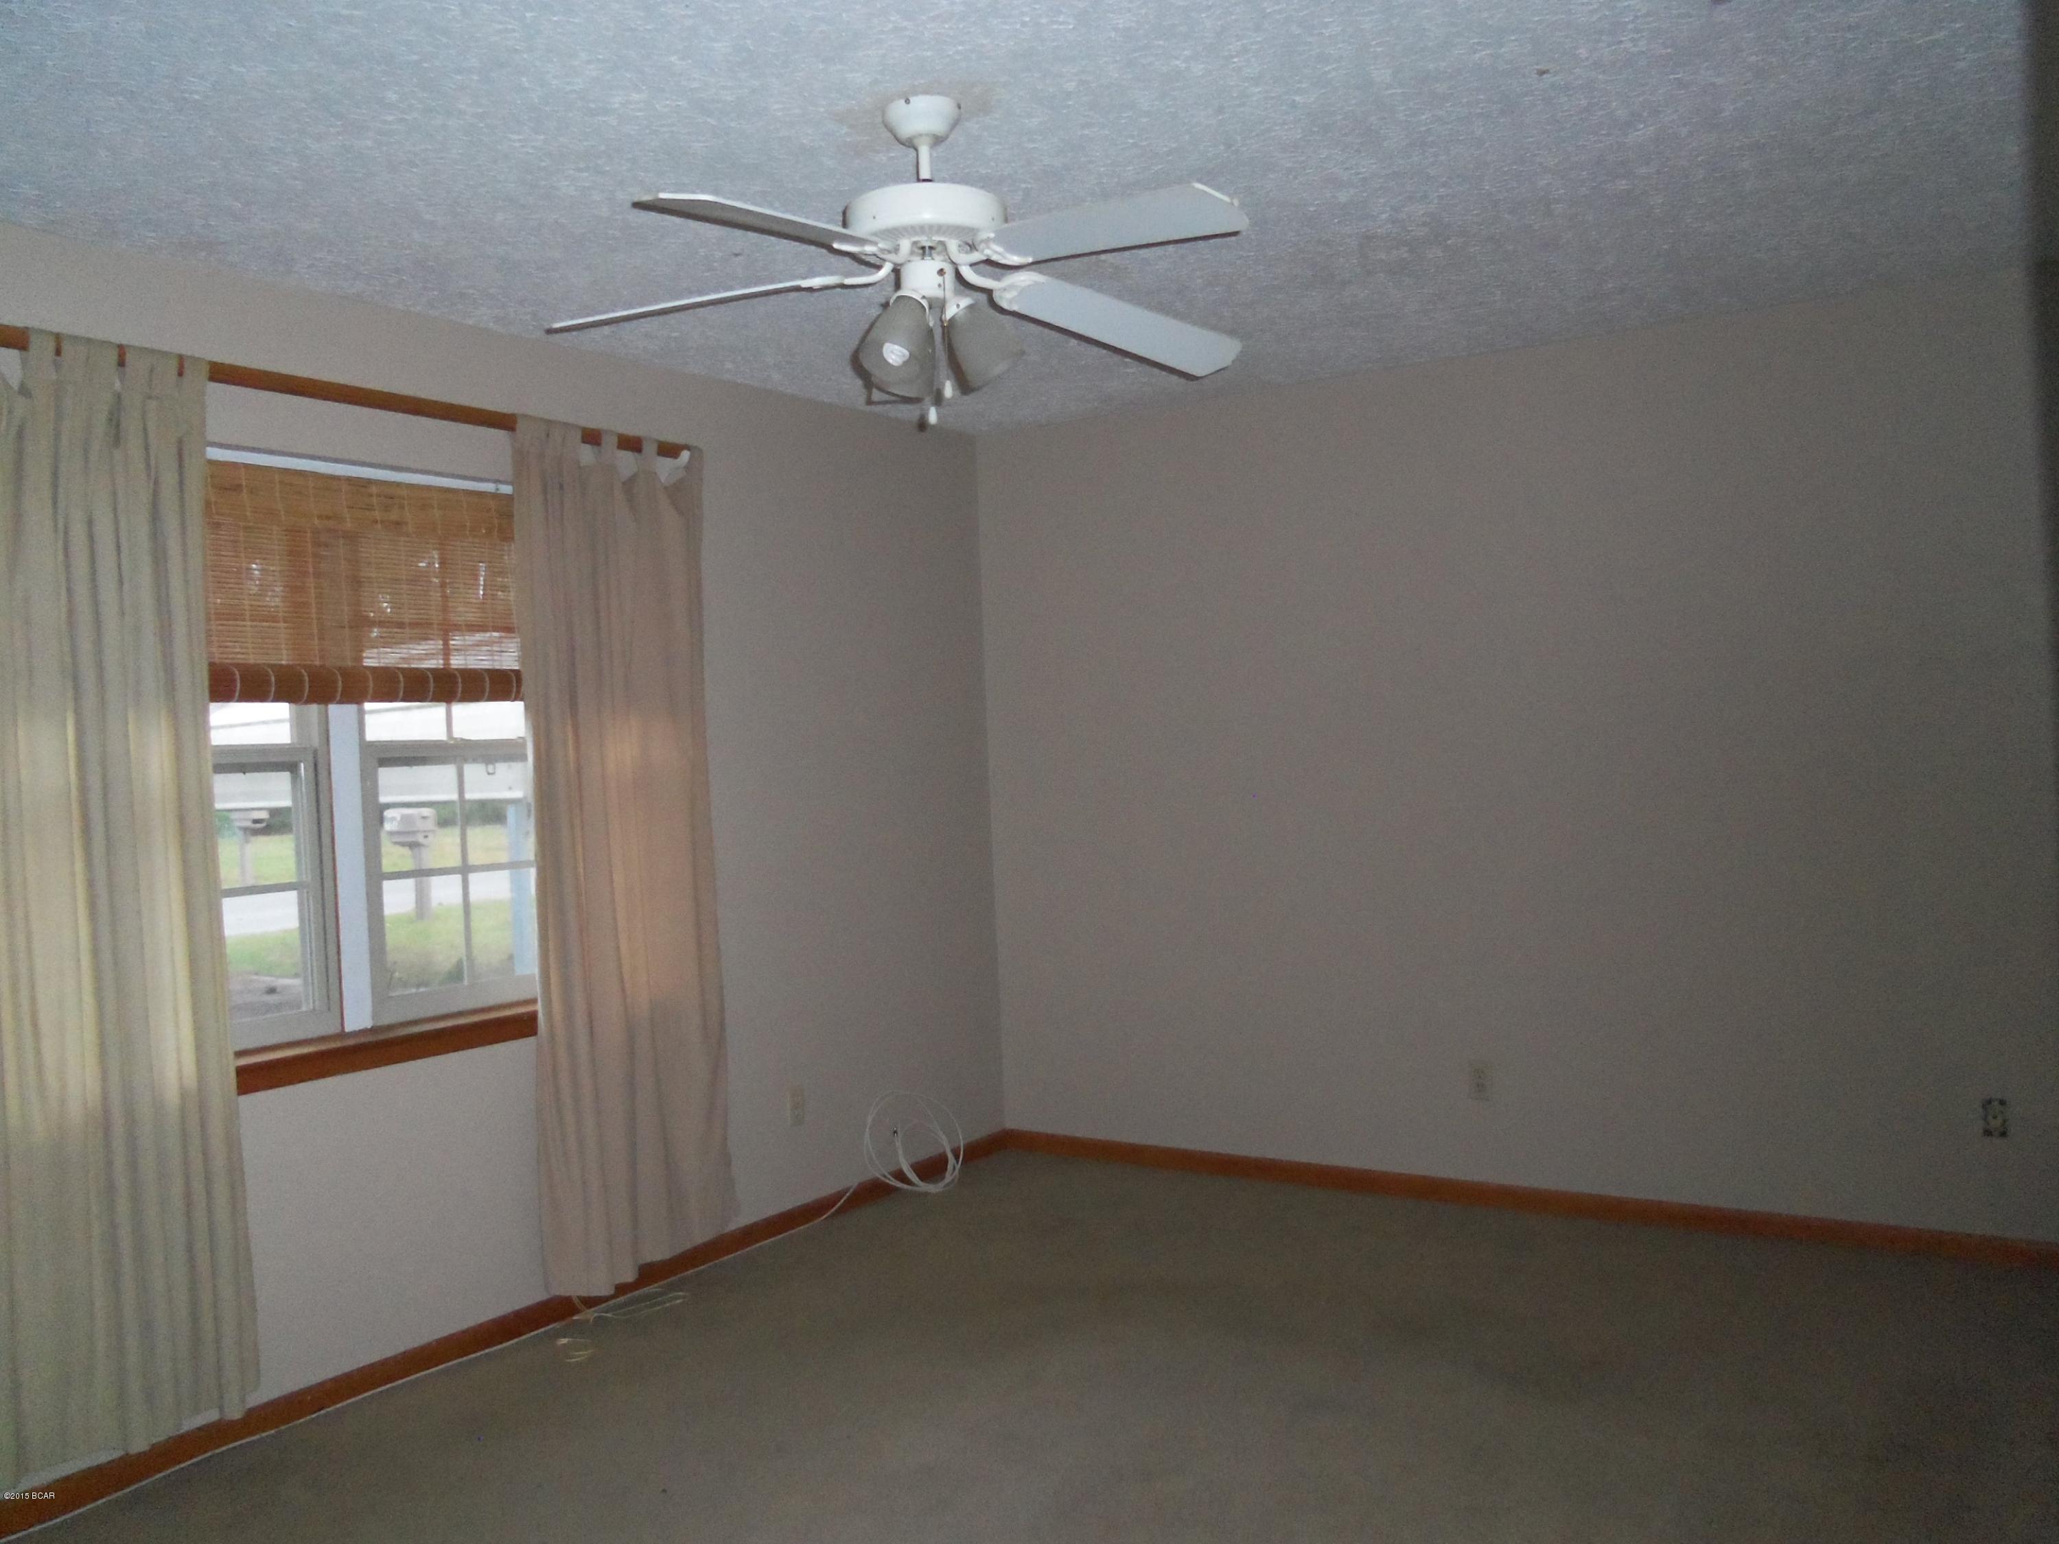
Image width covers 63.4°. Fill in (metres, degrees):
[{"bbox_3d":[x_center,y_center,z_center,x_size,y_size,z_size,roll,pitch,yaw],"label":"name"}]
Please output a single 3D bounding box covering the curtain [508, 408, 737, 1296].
[{"bbox_3d":[-1.000,0.201,4.276,0.130,2.130,0.680,-2,1,34],"label":"curtain"}]

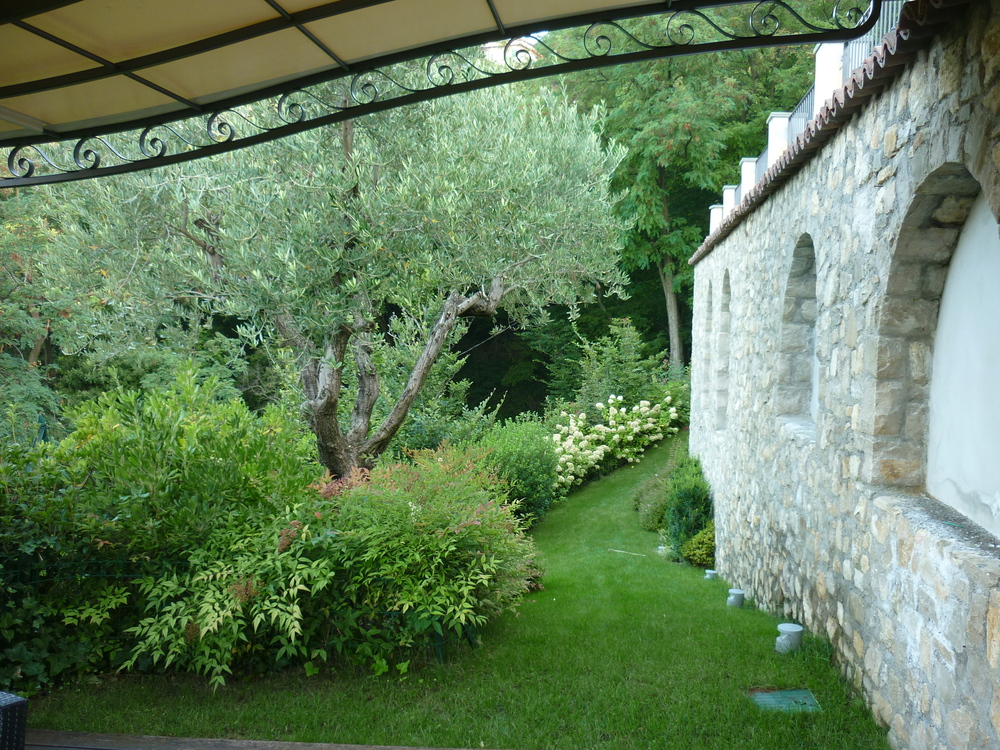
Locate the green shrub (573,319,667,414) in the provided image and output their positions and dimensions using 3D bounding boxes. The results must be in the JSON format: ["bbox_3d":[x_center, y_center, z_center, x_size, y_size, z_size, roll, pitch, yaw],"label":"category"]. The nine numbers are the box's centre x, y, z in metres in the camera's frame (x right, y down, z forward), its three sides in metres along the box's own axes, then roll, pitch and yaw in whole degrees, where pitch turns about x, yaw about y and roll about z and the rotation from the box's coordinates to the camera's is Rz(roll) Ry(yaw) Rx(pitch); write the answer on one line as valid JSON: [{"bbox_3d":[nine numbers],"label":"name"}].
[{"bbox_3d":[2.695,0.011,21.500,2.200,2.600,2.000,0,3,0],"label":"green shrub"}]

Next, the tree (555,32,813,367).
[{"bbox_3d":[4.734,-4.970,25.000,6.300,10.000,5.600,0,3,0],"label":"tree"}]

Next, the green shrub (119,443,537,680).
[{"bbox_3d":[-1.019,1.129,5.800,2.250,1.200,1.400,-1,4,-25],"label":"green shrub"}]

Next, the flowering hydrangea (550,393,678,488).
[{"bbox_3d":[2.322,1.305,19.000,2.500,1.600,1.500,-1,4,-30],"label":"flowering hydrangea"}]

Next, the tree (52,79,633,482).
[{"bbox_3d":[-1.329,-0.618,7.700,4.300,3.800,3.700,0,3,-9],"label":"tree"}]

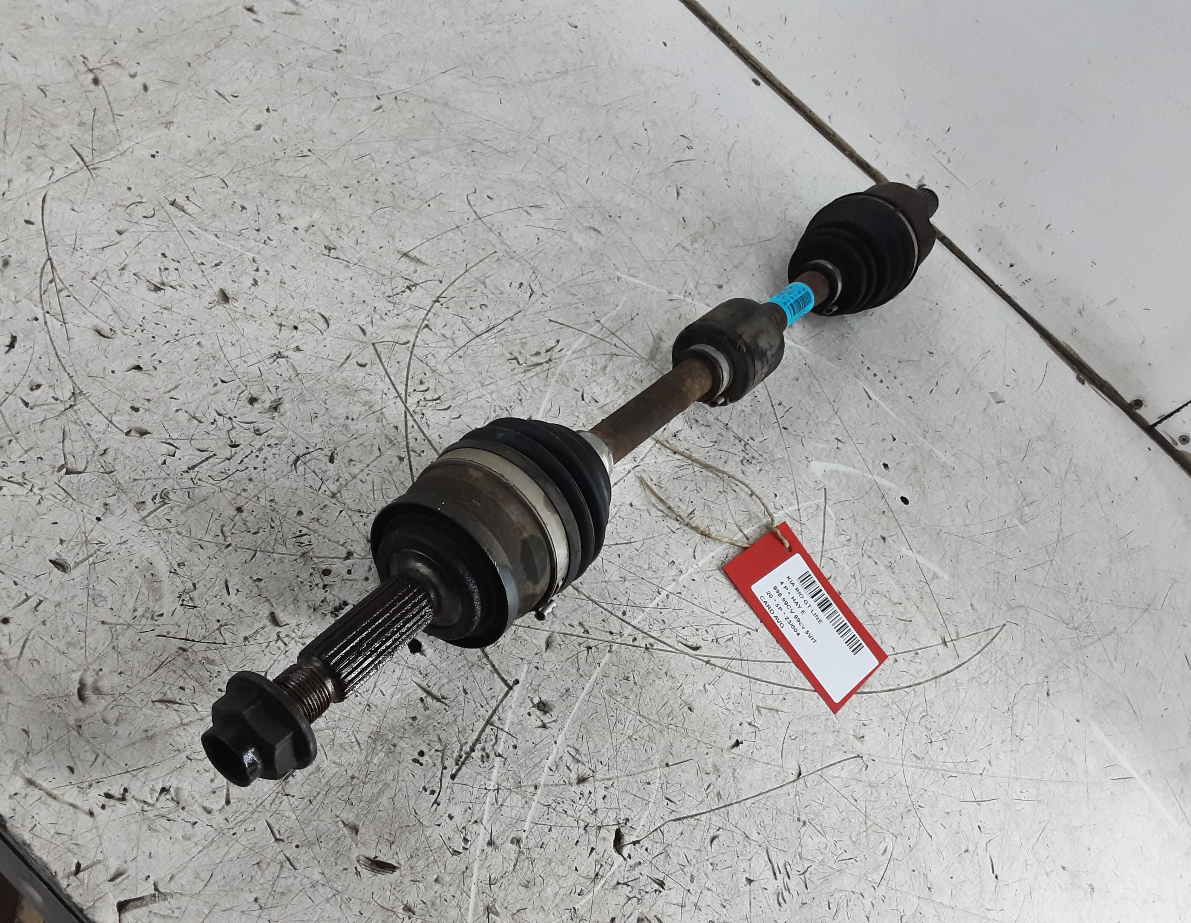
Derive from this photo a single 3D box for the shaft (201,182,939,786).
[{"bbox_3d":[0.061,-0.052,0.569,0.090,0.091,0.675,47,51,6],"label":"shaft"}]

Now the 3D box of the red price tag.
[{"bbox_3d":[0.126,0.090,0.568,0.062,0.002,0.102,-28,76,-37],"label":"red price tag"}]

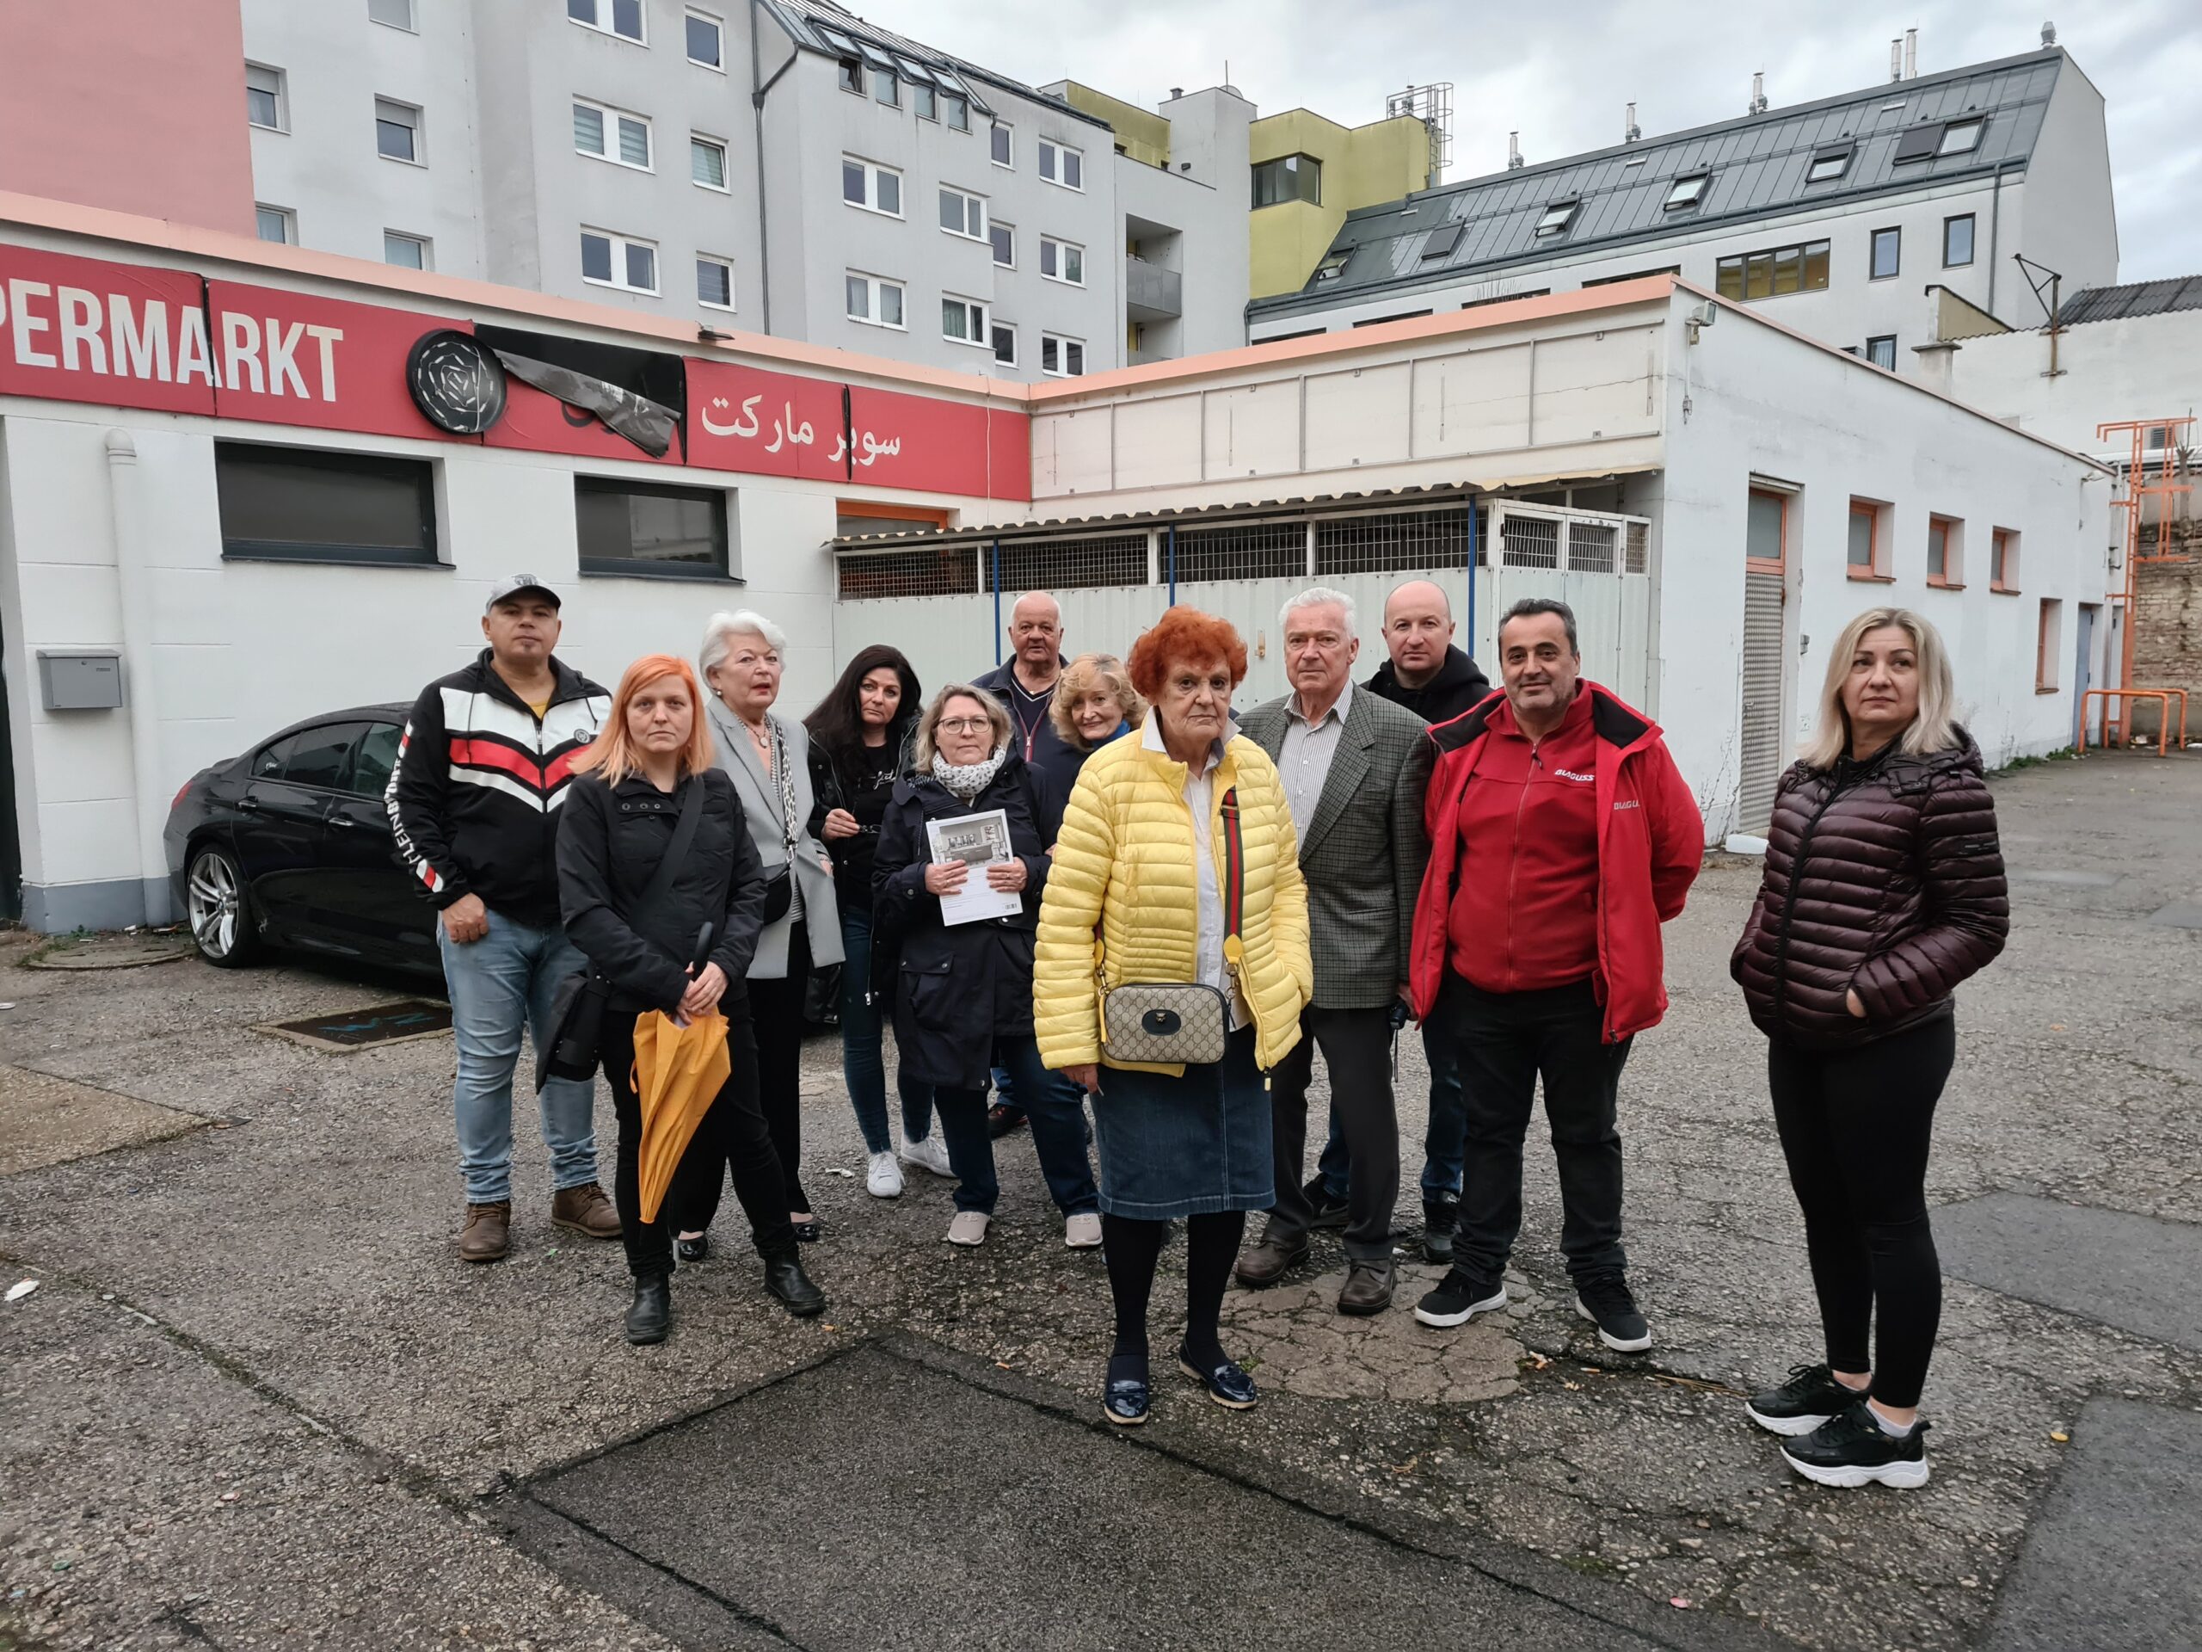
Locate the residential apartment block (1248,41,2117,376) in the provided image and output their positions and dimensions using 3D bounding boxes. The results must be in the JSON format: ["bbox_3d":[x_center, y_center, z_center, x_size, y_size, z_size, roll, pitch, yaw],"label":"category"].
[{"bbox_3d":[18.317,-12.653,54.253,23.718,17.957,13.735,4,7,40],"label":"residential apartment block"}]

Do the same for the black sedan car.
[{"bbox_3d":[-2.888,0.037,8.374,5.000,1.390,1.900,3,6,36],"label":"black sedan car"}]

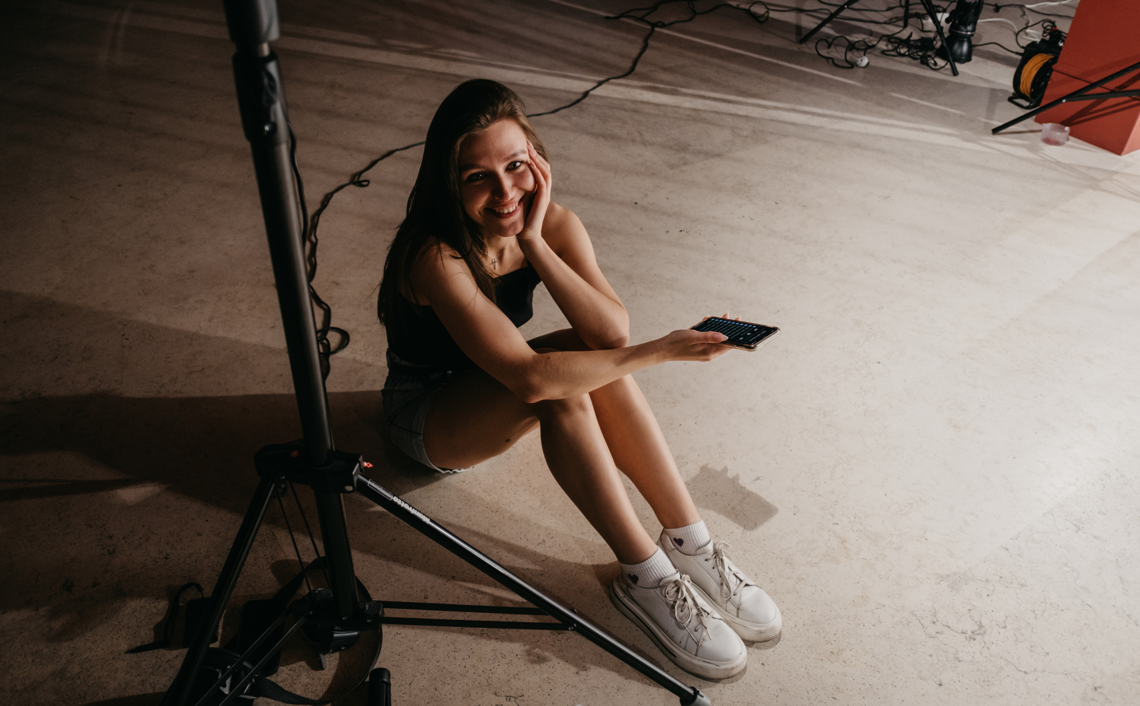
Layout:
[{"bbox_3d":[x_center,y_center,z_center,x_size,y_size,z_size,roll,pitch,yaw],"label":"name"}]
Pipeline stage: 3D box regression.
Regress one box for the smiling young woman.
[{"bbox_3d":[0.048,-0.013,1.548,0.920,0.855,0.445,29,43,31],"label":"smiling young woman"}]

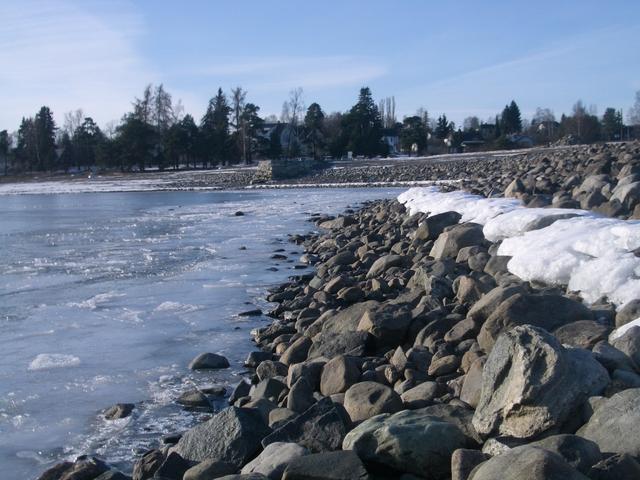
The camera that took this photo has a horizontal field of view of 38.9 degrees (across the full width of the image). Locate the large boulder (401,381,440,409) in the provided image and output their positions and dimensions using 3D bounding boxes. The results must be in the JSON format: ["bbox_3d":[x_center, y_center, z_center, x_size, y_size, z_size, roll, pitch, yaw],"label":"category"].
[{"bbox_3d":[0.743,1.143,6.700,0.296,0.193,0.240,0,5,0],"label":"large boulder"}]

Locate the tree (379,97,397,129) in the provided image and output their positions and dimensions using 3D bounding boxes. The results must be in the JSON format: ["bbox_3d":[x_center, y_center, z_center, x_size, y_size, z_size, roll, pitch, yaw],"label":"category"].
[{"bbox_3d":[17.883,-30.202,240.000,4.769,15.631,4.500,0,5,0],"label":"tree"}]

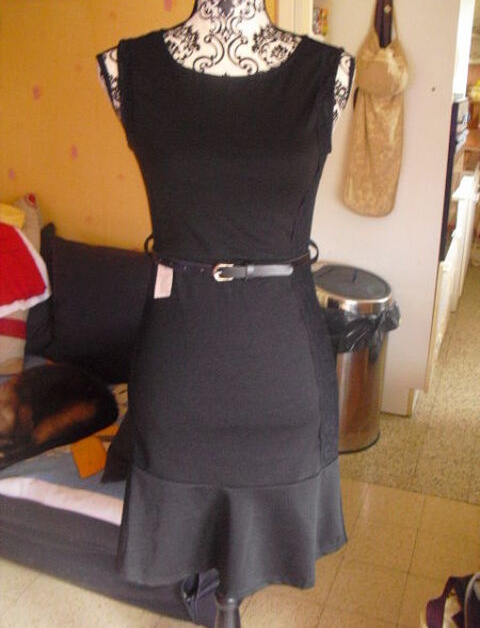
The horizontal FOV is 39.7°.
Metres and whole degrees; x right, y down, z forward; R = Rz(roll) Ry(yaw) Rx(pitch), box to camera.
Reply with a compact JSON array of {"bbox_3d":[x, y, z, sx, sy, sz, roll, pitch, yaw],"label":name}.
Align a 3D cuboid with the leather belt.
[{"bbox_3d":[-0.015,-0.097,1.081,0.265,0.042,0.200,0,16,-2],"label":"leather belt"}]

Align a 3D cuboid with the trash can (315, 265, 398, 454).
[{"bbox_3d":[0.434,0.189,2.764,0.345,0.690,0.345,0,16,0],"label":"trash can"}]

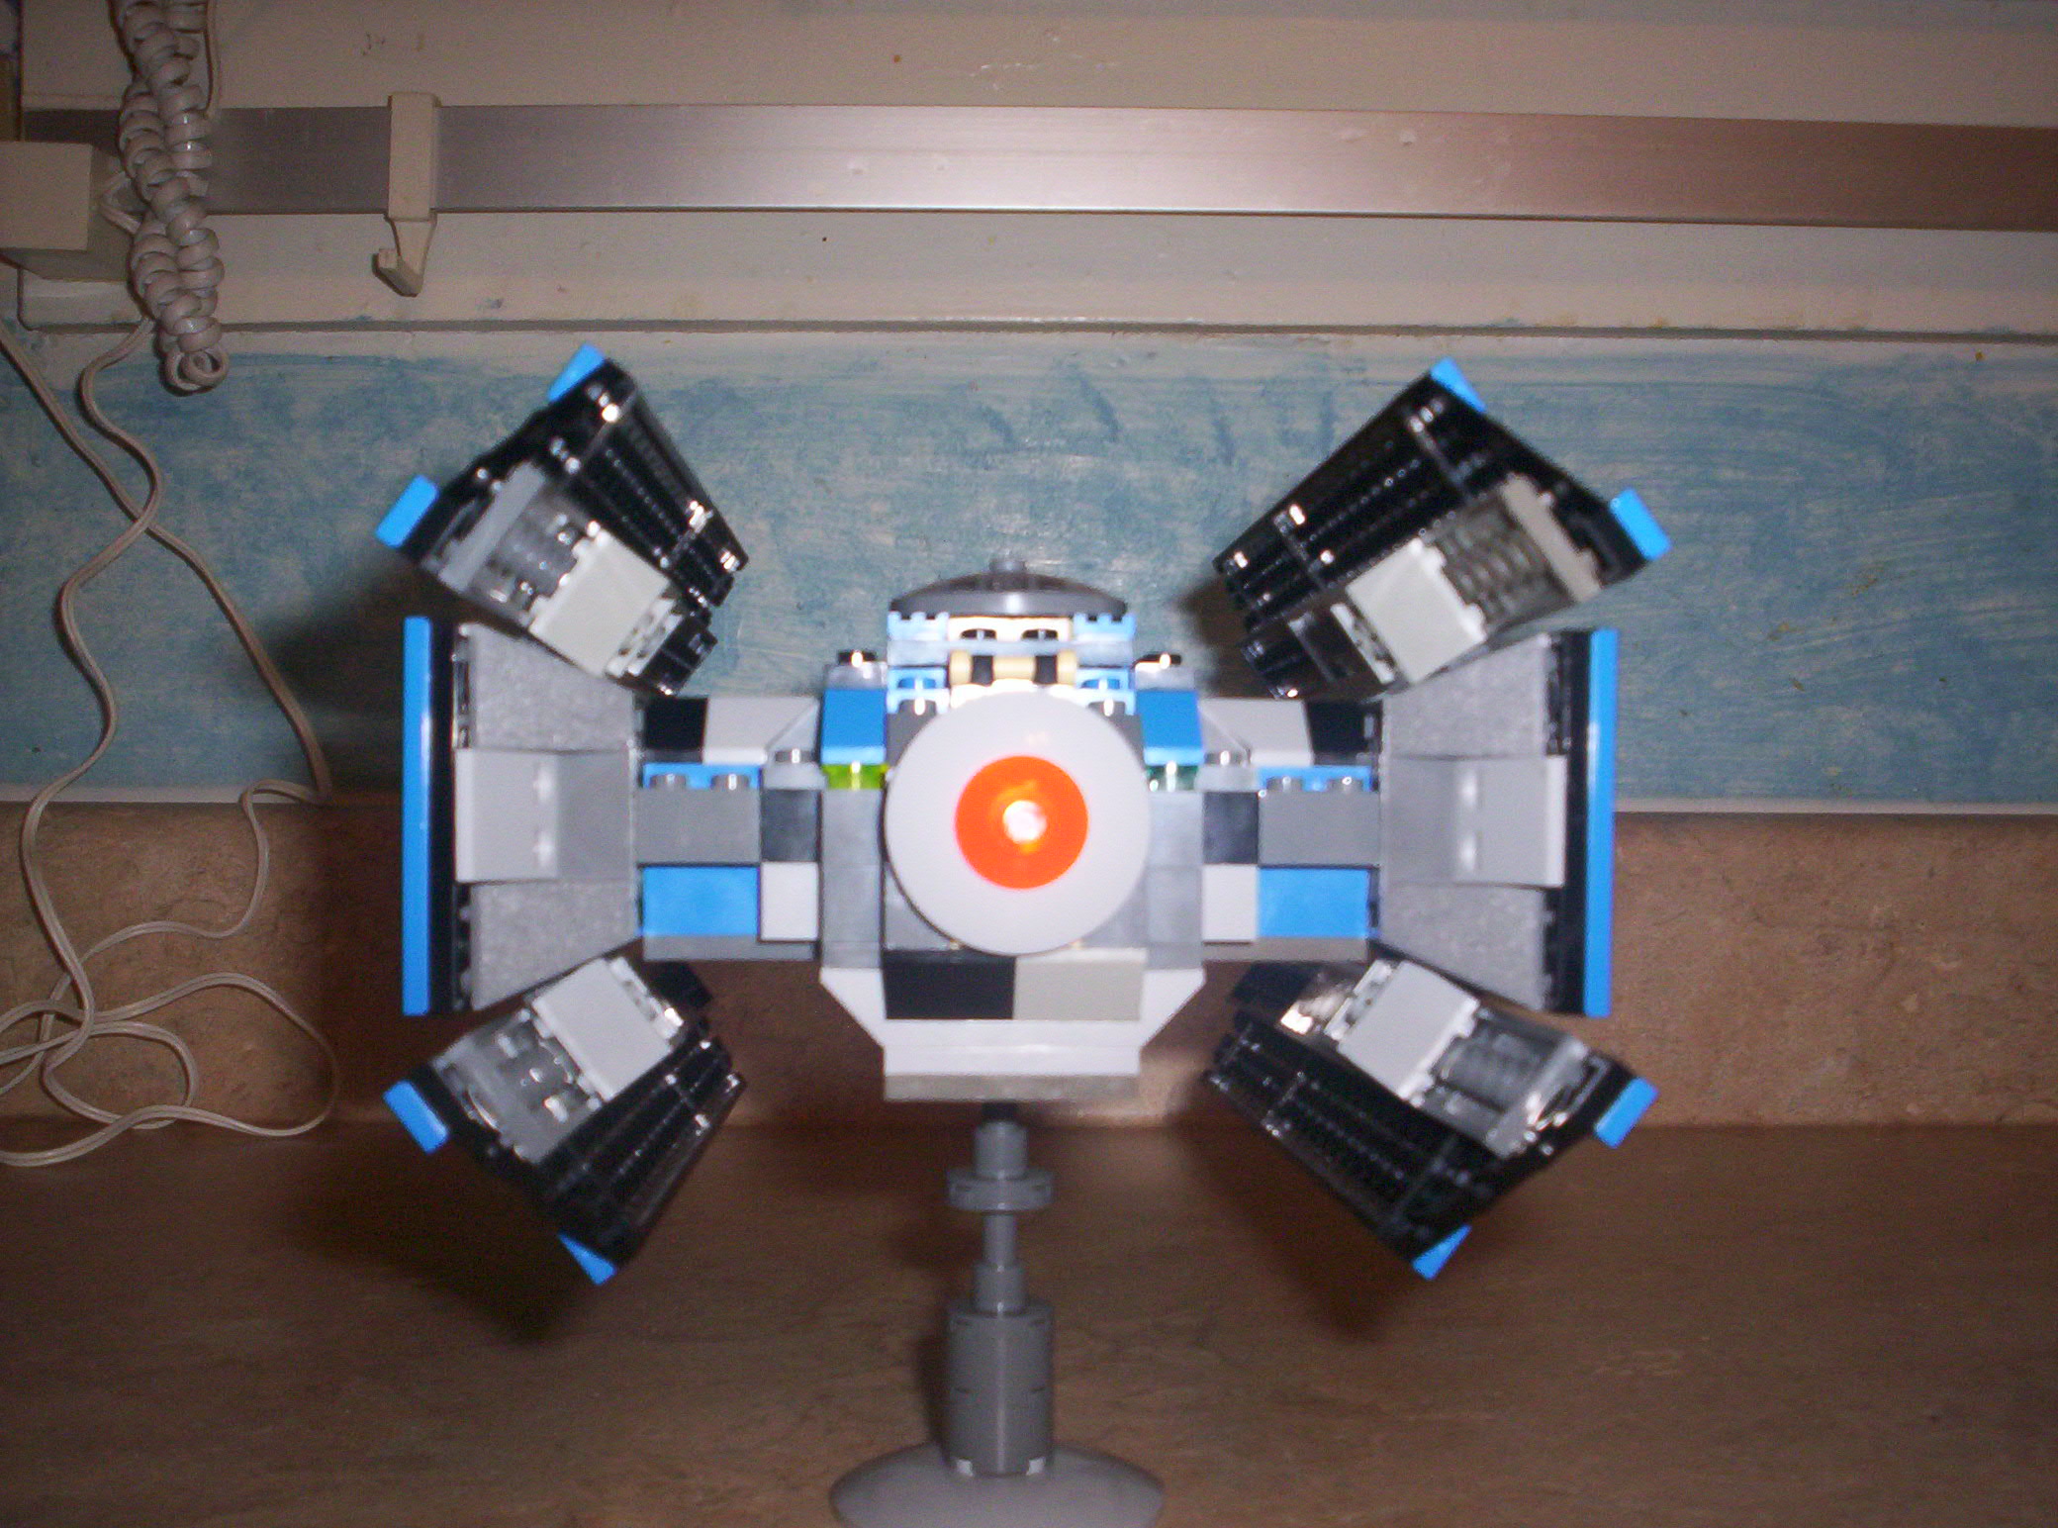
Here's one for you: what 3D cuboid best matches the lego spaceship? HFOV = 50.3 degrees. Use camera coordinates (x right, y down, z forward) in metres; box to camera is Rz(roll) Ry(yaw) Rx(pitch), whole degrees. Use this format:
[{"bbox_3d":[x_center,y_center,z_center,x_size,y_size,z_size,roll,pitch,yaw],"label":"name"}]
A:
[{"bbox_3d":[-0.005,0.009,0.347,0.149,0.112,0.208,0,-2,-3],"label":"lego spaceship"}]

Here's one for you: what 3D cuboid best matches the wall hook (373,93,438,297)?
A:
[{"bbox_3d":[-0.195,-0.180,0.684,0.015,0.062,0.033,0,-1,-1],"label":"wall hook"}]

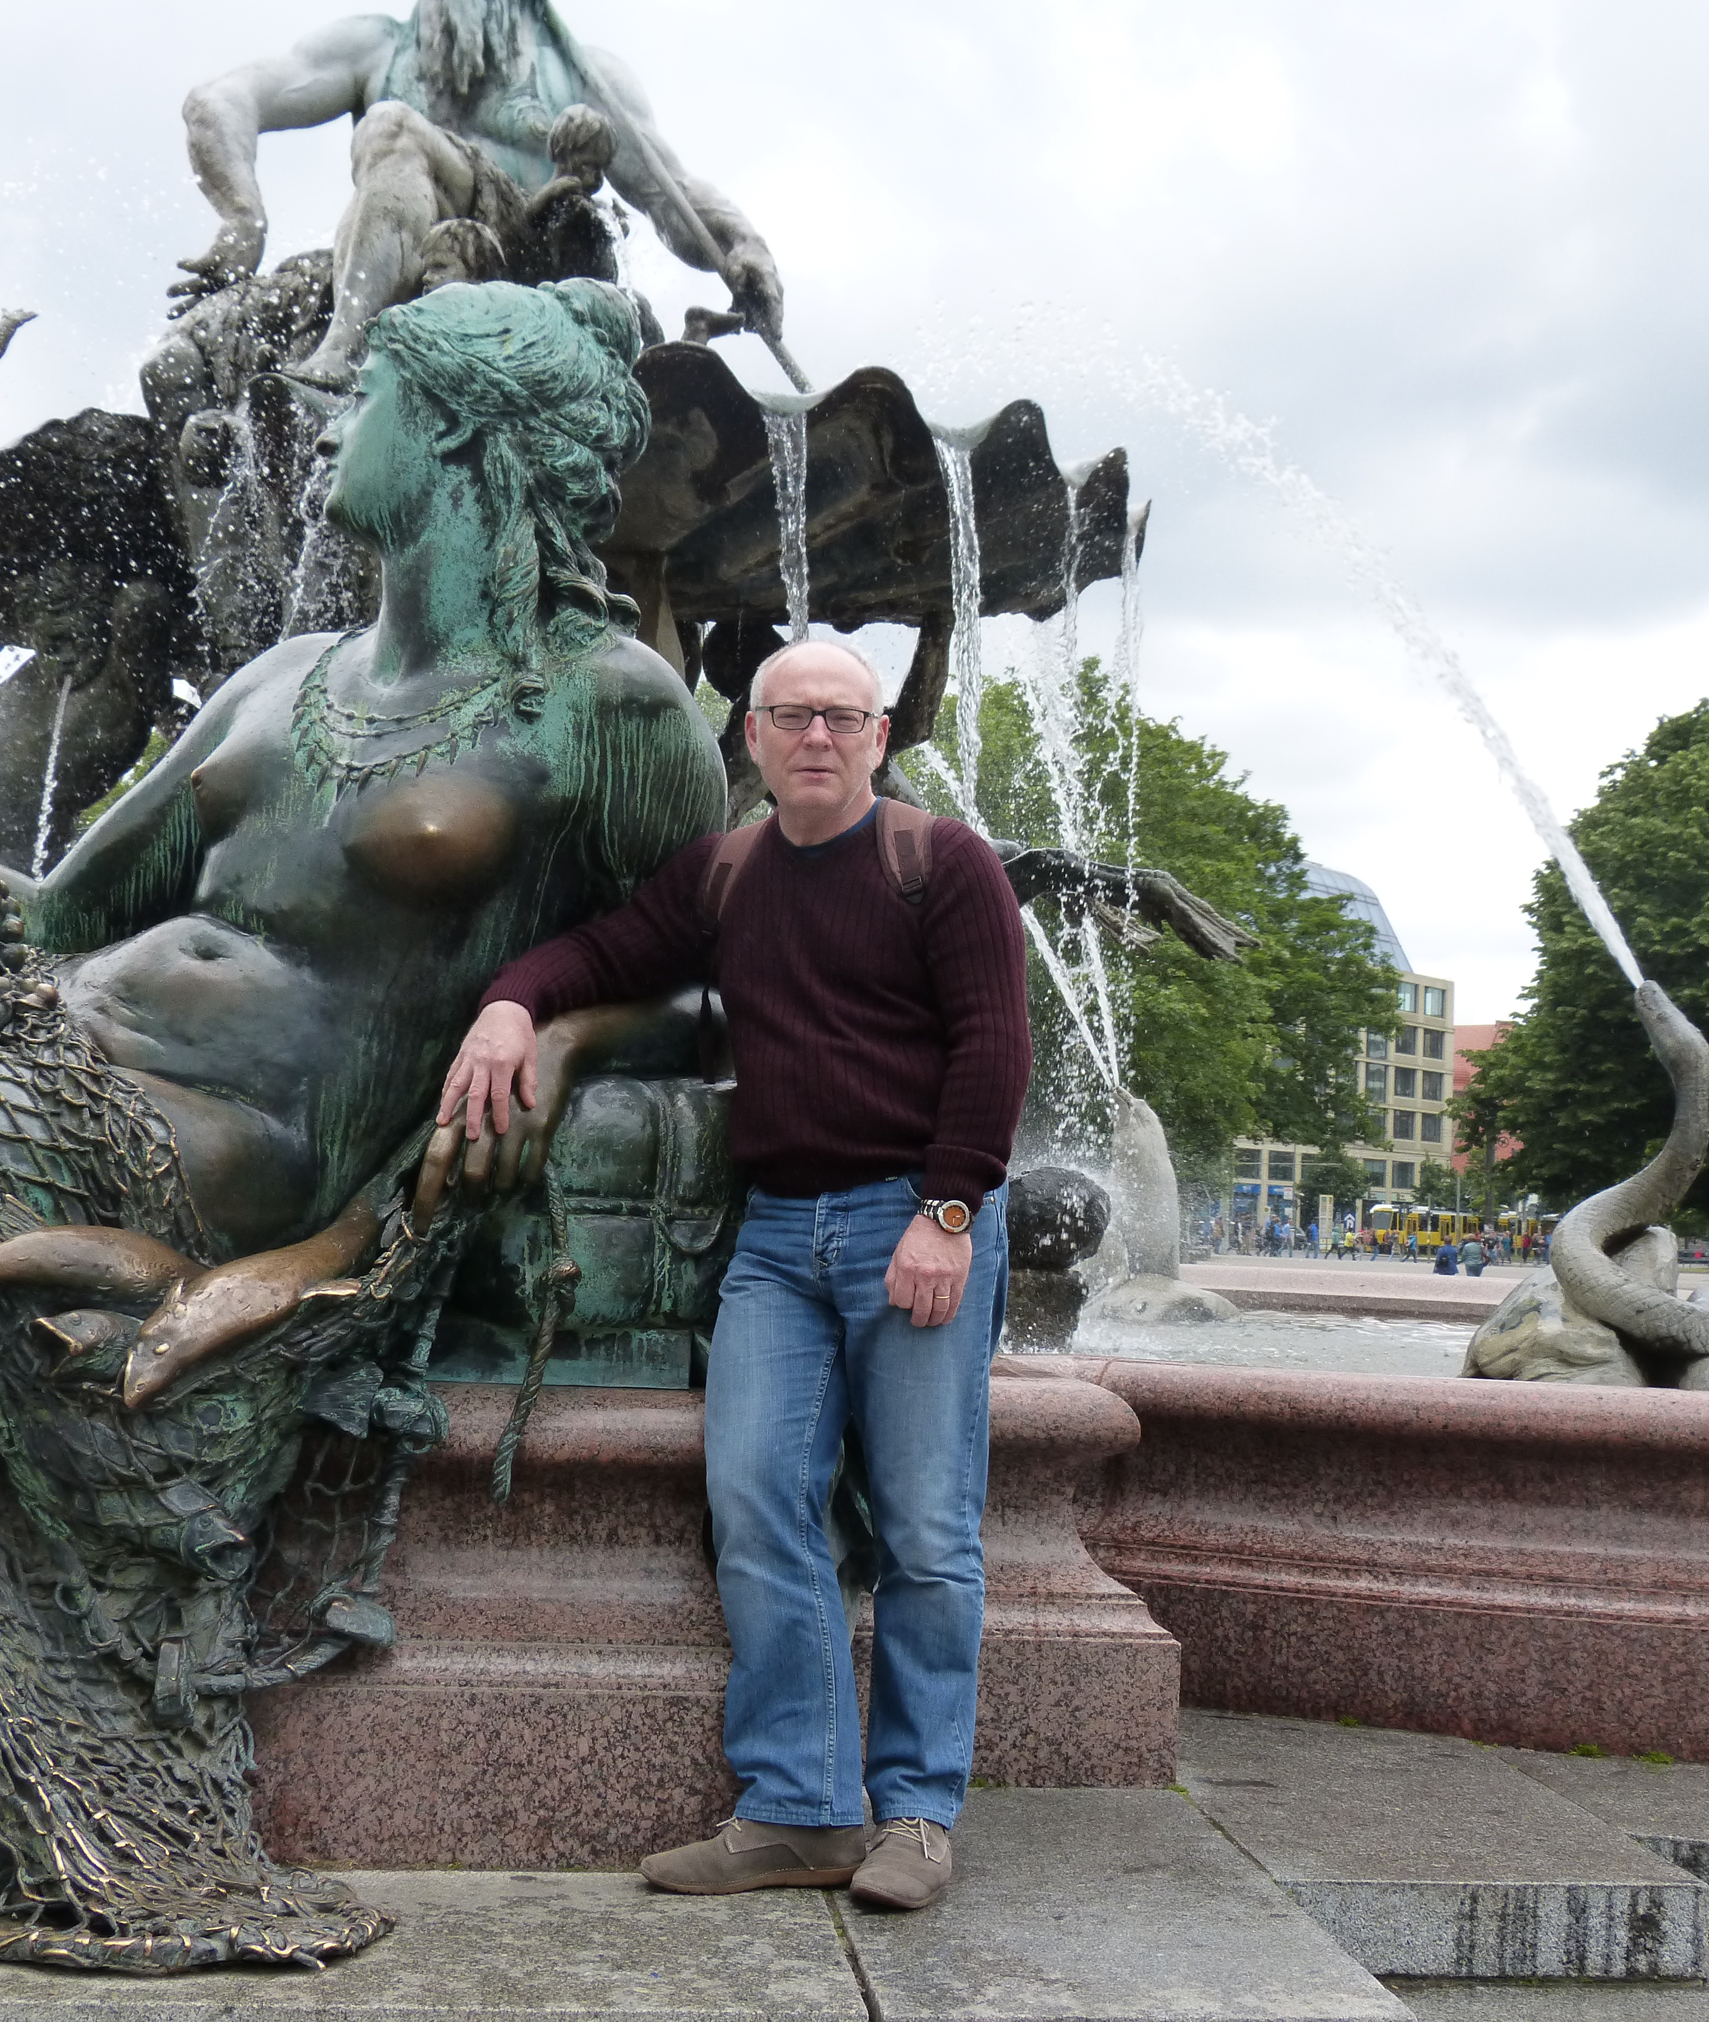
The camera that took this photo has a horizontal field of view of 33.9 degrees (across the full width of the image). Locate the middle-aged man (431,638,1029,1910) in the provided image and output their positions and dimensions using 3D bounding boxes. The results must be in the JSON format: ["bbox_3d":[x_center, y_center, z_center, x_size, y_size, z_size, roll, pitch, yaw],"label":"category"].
[{"bbox_3d":[-0.171,0.344,3.900,0.780,1.740,0.480,0,-4,18],"label":"middle-aged man"}]

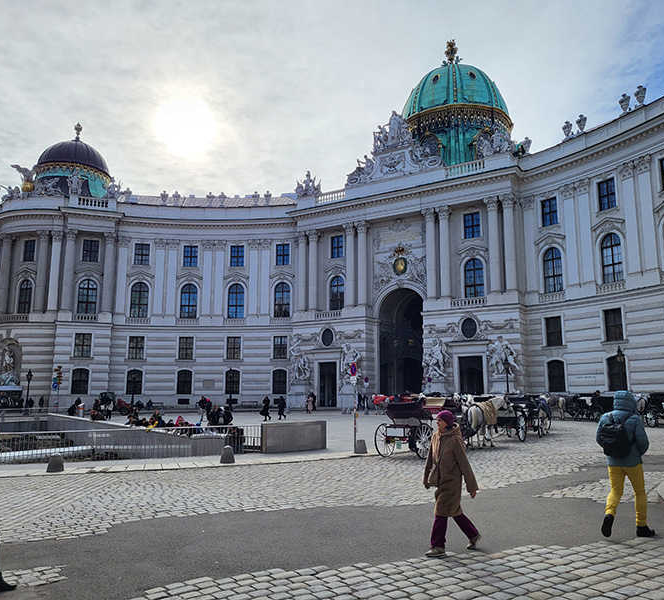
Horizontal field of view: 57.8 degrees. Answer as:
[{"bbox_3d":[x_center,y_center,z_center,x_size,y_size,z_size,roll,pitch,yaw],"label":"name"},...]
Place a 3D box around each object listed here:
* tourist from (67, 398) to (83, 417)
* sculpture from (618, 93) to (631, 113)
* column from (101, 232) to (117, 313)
[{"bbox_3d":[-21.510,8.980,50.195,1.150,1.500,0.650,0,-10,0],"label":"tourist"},{"bbox_3d":[23.753,-16.011,48.714,0.850,1.600,0.850,5,-10,-25],"label":"sculpture"},{"bbox_3d":[-25.168,-3.129,67.602,1.300,9.171,1.300,4,-10,-20],"label":"column"}]

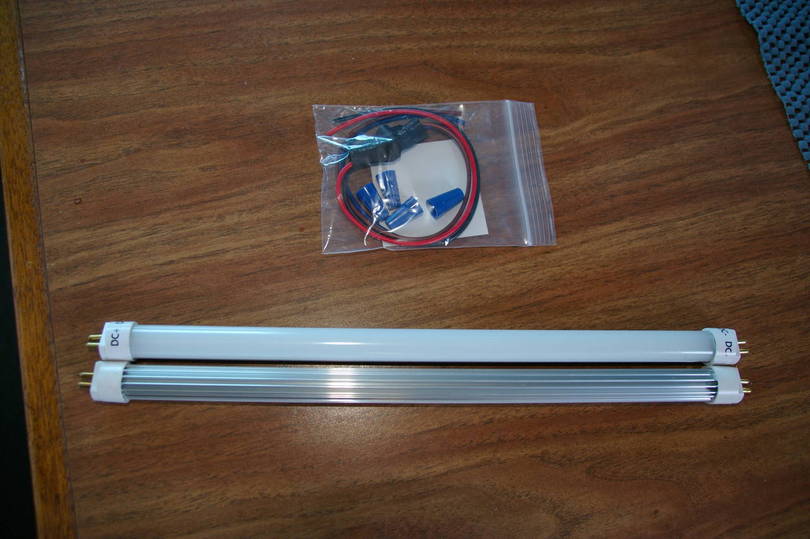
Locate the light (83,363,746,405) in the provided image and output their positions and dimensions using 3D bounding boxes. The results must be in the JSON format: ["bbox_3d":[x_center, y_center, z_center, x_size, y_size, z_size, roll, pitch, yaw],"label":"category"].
[{"bbox_3d":[0.012,0.050,0.267,0.301,0.017,0.017,1,76,-5],"label":"light"}]

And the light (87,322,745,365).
[{"bbox_3d":[0.013,0.034,0.271,0.298,0.017,0.017,1,76,-5],"label":"light"}]

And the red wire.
[{"bbox_3d":[0.000,-0.046,0.292,0.074,0.014,0.072,-2,76,-6],"label":"red wire"}]

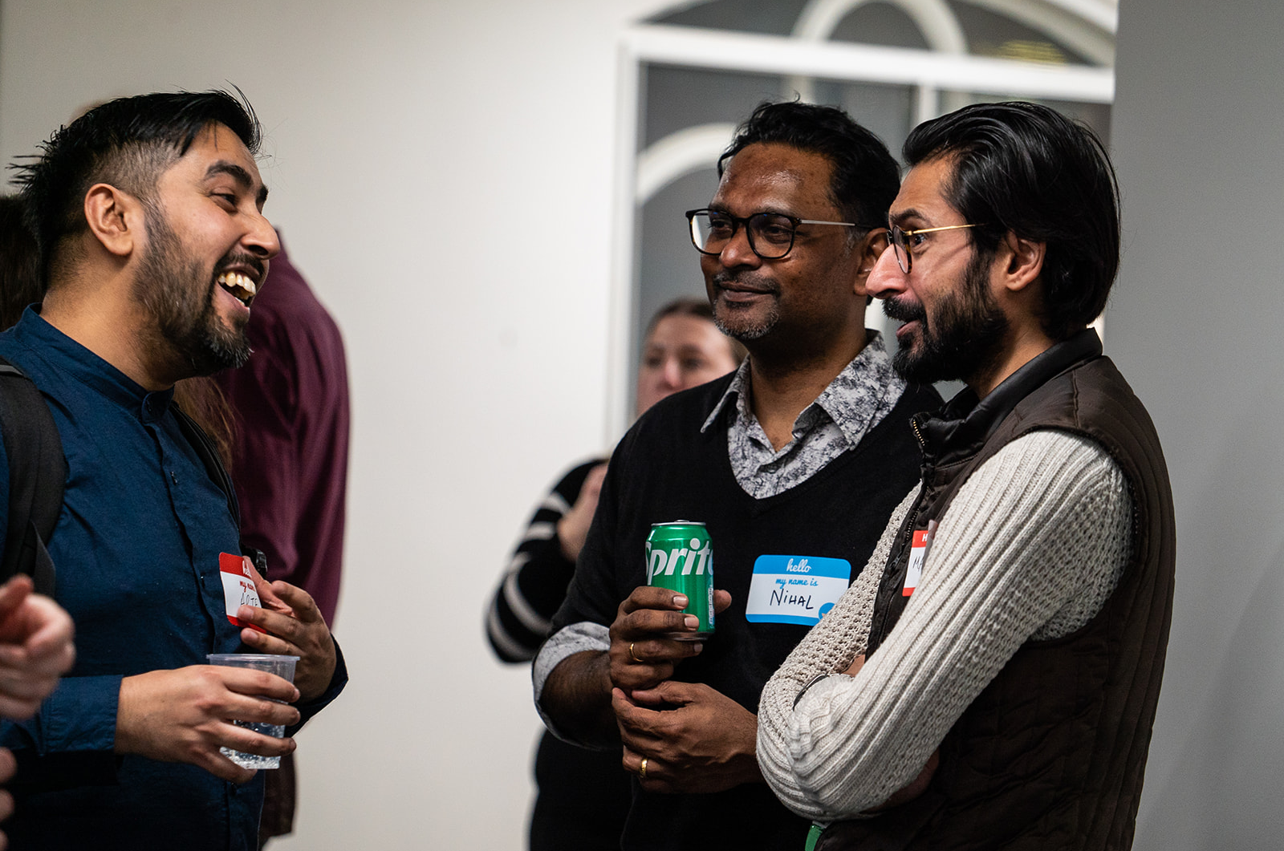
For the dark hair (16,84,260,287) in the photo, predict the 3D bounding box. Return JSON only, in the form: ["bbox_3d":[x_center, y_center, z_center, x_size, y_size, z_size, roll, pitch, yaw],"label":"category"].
[{"bbox_3d":[-0.472,-0.223,5.980,0.232,0.182,0.172,-3,0,24],"label":"dark hair"}]

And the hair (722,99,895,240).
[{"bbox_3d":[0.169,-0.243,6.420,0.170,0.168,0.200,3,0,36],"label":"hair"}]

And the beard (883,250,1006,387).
[{"bbox_3d":[0.284,-0.103,6.060,0.108,0.128,0.140,-2,1,-12],"label":"beard"}]

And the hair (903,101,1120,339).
[{"bbox_3d":[0.352,-0.195,6.080,0.205,0.222,0.178,-1,1,-12],"label":"hair"}]

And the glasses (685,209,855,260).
[{"bbox_3d":[0.142,-0.191,6.390,0.143,0.052,0.145,3,0,36],"label":"glasses"}]

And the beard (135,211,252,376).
[{"bbox_3d":[-0.400,-0.124,5.950,0.105,0.155,0.140,-3,0,24],"label":"beard"}]

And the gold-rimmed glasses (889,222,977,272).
[{"bbox_3d":[0.310,-0.171,6.060,0.143,0.050,0.138,-4,1,-12],"label":"gold-rimmed glasses"}]

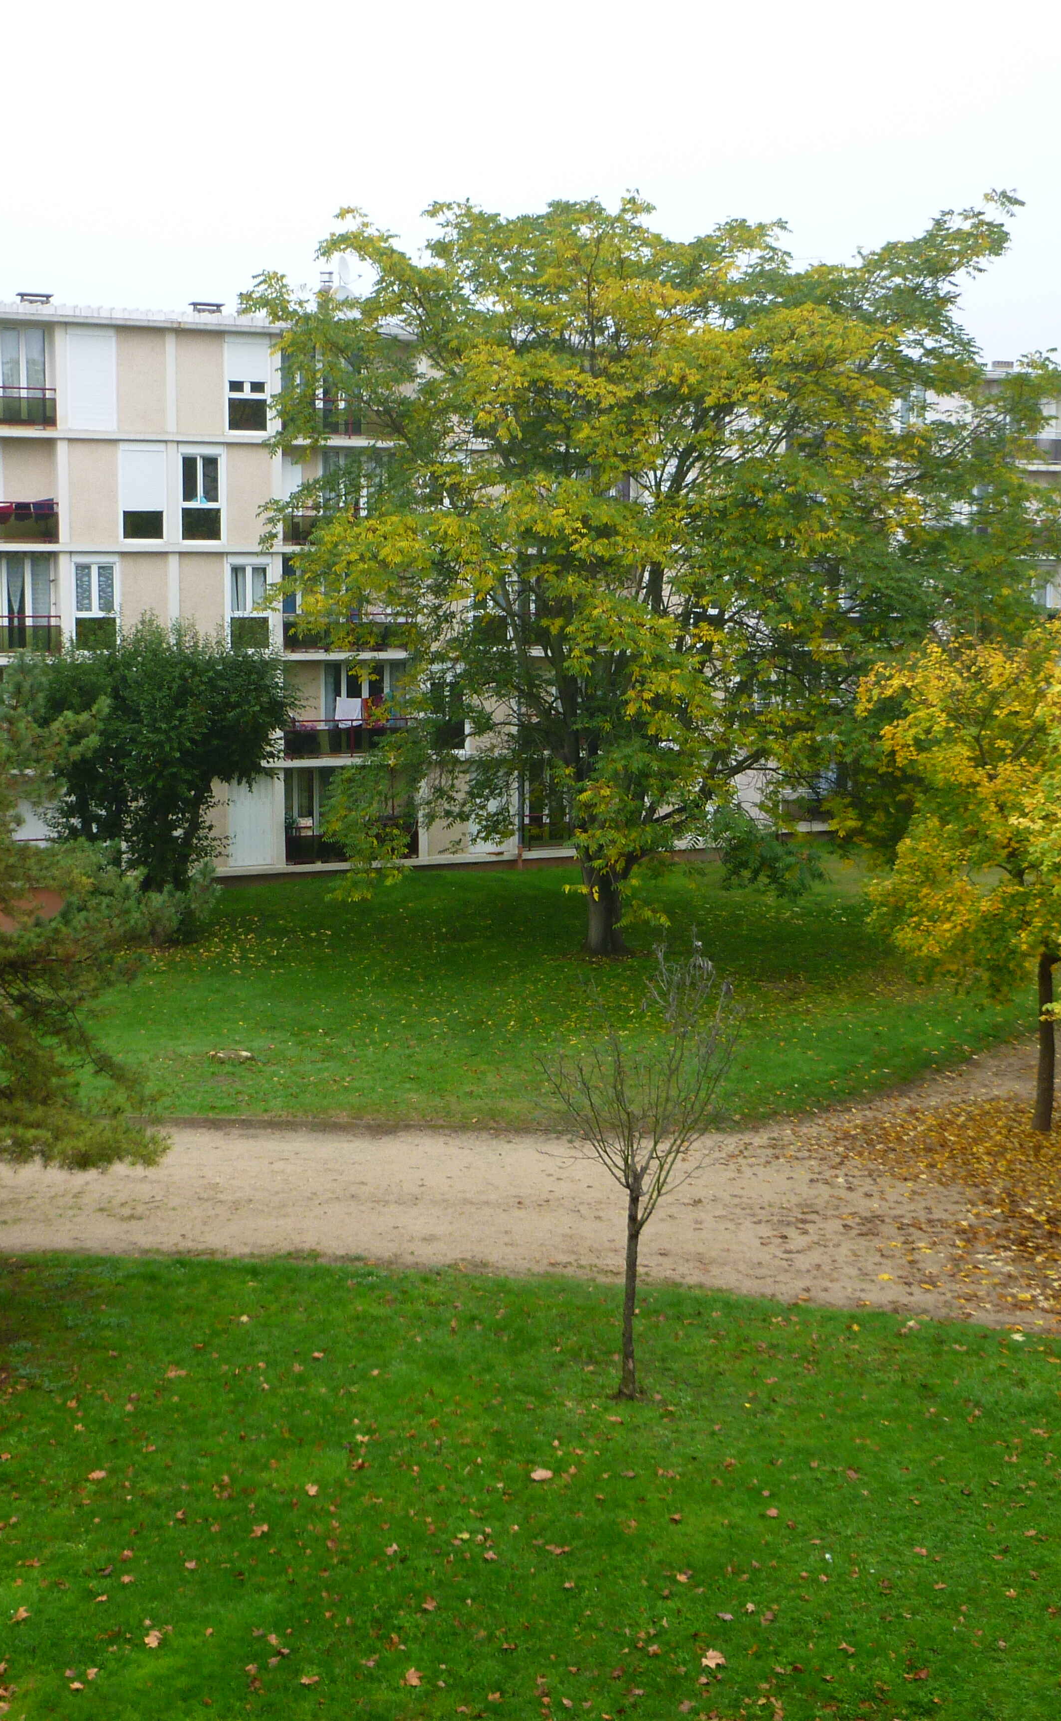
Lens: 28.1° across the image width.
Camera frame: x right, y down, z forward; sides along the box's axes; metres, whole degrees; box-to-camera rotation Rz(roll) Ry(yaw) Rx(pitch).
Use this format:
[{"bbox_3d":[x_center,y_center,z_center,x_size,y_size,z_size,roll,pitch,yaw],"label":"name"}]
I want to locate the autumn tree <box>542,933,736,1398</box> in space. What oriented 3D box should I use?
[{"bbox_3d":[1.071,2.982,20.484,1.950,4.550,1.860,0,7,0],"label":"autumn tree"}]

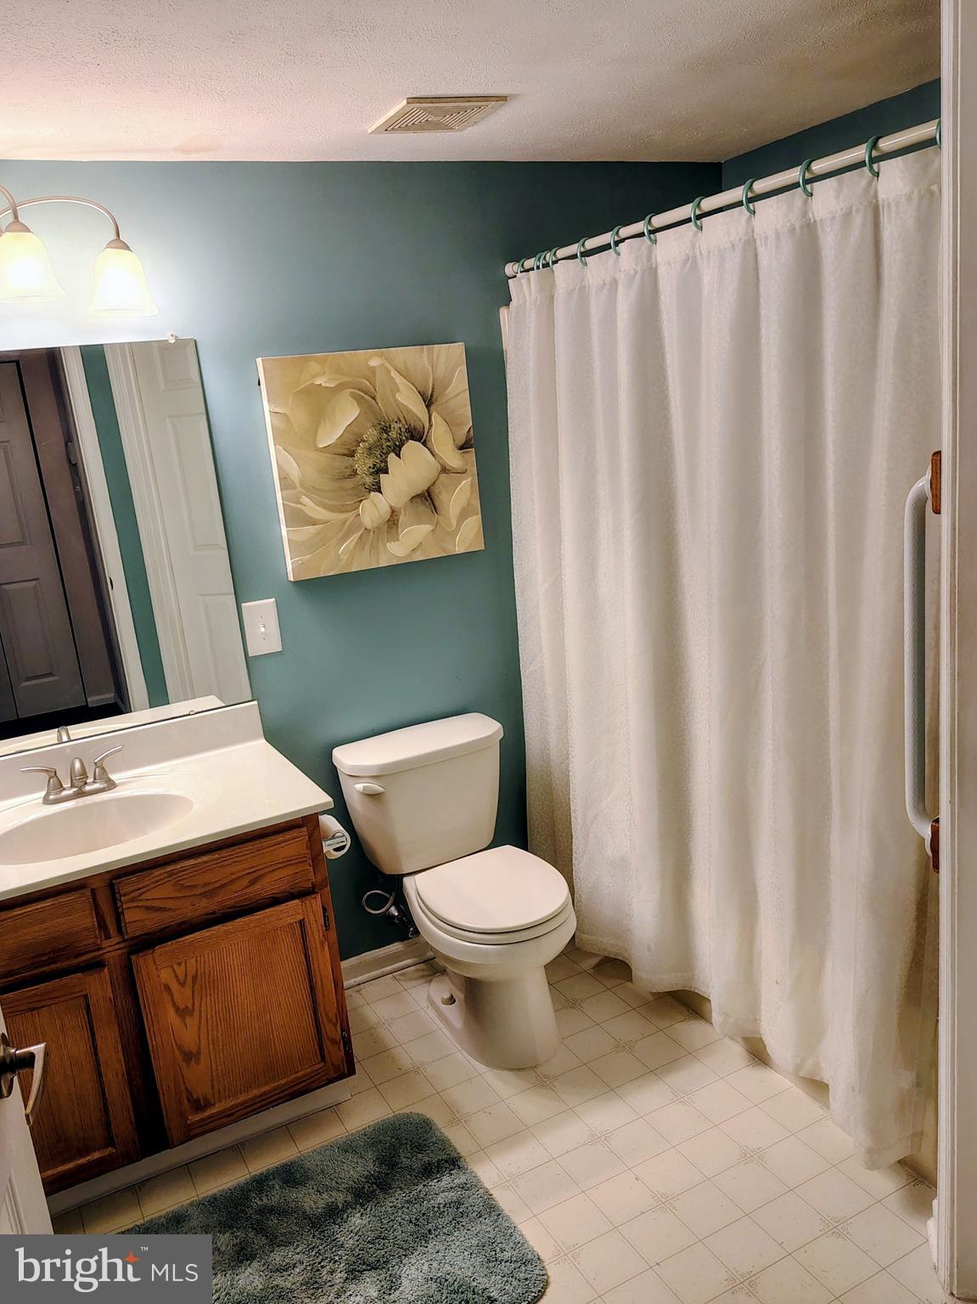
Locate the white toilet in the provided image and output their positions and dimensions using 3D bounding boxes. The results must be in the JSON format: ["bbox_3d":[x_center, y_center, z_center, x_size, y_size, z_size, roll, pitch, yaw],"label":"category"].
[{"bbox_3d":[-0.057,0.627,2.375,0.480,0.736,0.660,-12,13,-26],"label":"white toilet"}]

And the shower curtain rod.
[{"bbox_3d":[0.414,-0.938,1.928,0.035,0.035,1.500,-12,17,-26],"label":"shower curtain rod"}]

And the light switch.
[{"bbox_3d":[-0.595,-0.065,2.376,0.088,0.140,0.012,-12,13,-26],"label":"light switch"}]

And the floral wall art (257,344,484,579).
[{"bbox_3d":[-0.293,-0.518,2.444,0.570,0.568,0.043,-12,13,-26],"label":"floral wall art"}]

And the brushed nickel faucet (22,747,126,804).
[{"bbox_3d":[-0.953,0.295,2.099,0.223,0.086,0.110,-12,13,-26],"label":"brushed nickel faucet"}]

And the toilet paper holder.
[{"bbox_3d":[-0.398,0.441,2.183,0.101,0.090,0.132,-12,13,-26],"label":"toilet paper holder"}]

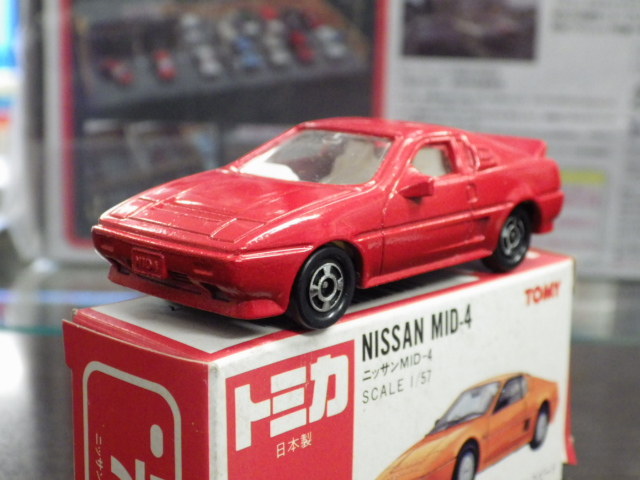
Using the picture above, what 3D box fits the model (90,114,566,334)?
[{"bbox_3d":[0.004,-0.005,0.160,0.031,0.024,0.074,12,17,43],"label":"model"}]

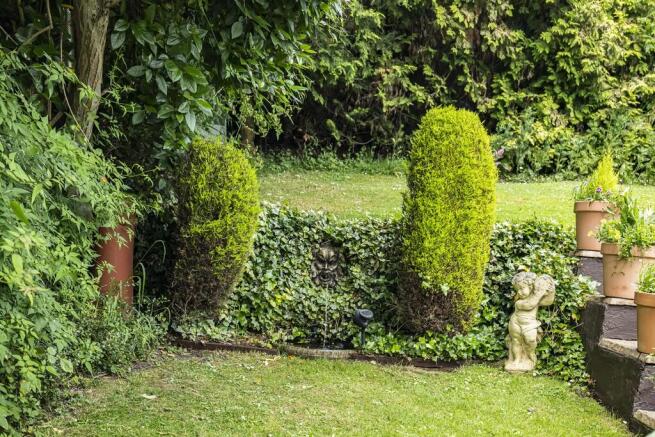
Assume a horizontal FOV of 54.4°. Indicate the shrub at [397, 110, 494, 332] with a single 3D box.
[{"bbox_3d":[0.859,0.003,4.600,0.643,1.608,0.643,3,5,0],"label":"shrub"}]

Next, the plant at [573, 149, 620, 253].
[{"bbox_3d":[1.793,-0.113,4.250,0.296,0.652,0.296,3,5,0],"label":"plant"}]

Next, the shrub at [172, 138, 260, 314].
[{"bbox_3d":[-0.826,0.056,4.750,0.623,1.297,0.623,3,5,0],"label":"shrub"}]

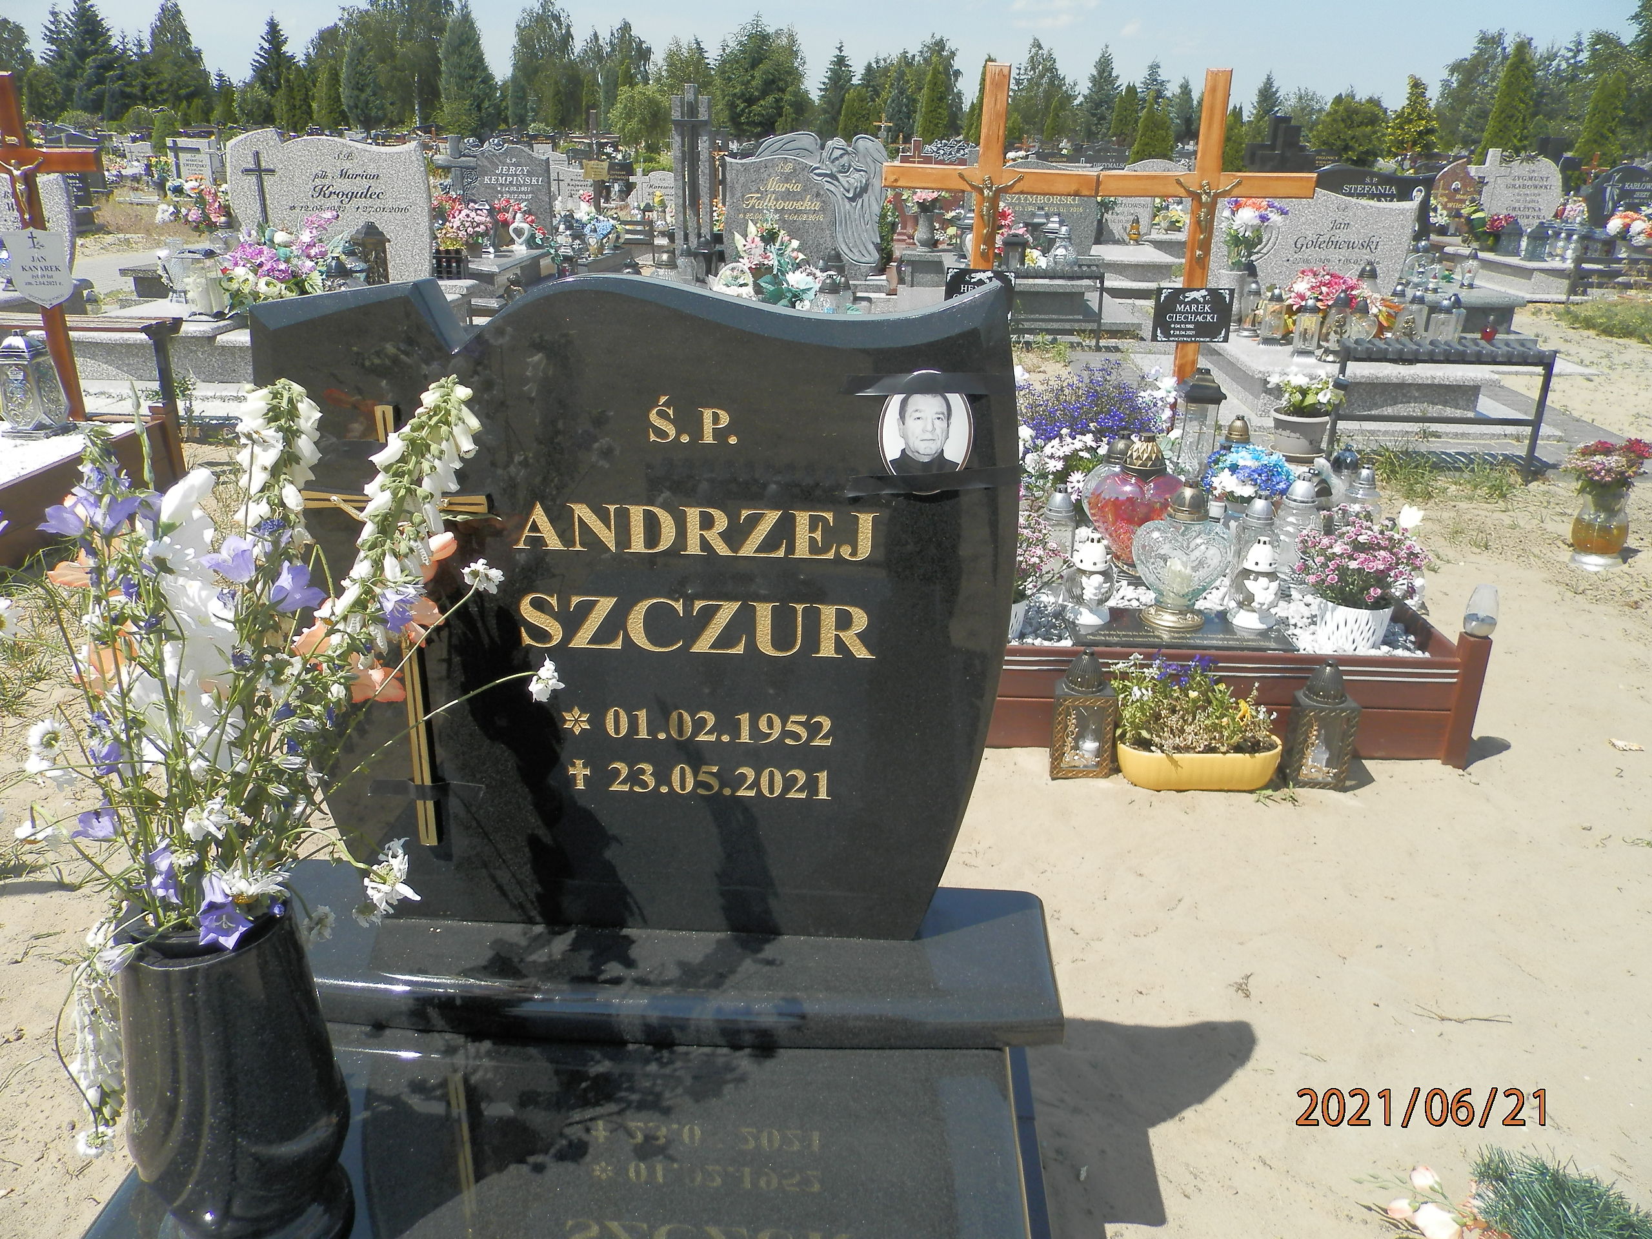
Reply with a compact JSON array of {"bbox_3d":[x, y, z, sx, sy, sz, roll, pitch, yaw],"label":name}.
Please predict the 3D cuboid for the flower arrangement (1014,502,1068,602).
[{"bbox_3d":[0.418,-0.156,2.730,0.270,0.241,0.261,2,23,3],"label":"flower arrangement"}]

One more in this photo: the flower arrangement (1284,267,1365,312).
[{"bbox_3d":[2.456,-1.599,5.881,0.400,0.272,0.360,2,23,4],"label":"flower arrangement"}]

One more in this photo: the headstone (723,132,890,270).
[{"bbox_3d":[-0.109,-2.326,6.724,0.938,0.778,0.130,2,23,4],"label":"headstone"}]

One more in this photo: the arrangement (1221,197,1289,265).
[{"bbox_3d":[2.155,-1.949,5.992,0.337,0.327,0.320,2,23,4],"label":"arrangement"}]

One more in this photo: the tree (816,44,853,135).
[{"bbox_3d":[0.267,-18.020,42.335,1.258,4.383,1.258,2,22,2],"label":"tree"}]

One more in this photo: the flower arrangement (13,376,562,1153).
[{"bbox_3d":[-0.387,0.103,0.888,0.370,0.530,0.330,2,21,2],"label":"flower arrangement"}]

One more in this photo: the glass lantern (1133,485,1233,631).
[{"bbox_3d":[0.835,-0.157,2.784,0.224,0.345,0.140,2,23,3],"label":"glass lantern"}]

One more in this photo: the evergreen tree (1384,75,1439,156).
[{"bbox_3d":[15.352,-12.856,31.407,1.384,2.663,1.384,2,23,4],"label":"evergreen tree"}]

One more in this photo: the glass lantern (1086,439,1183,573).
[{"bbox_3d":[0.772,-0.279,2.910,0.235,0.335,0.140,2,22,2],"label":"glass lantern"}]

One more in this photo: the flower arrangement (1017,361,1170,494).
[{"bbox_3d":[0.924,-0.675,4.103,0.546,0.418,0.420,2,23,4],"label":"flower arrangement"}]

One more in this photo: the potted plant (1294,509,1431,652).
[{"bbox_3d":[1.324,-0.110,2.938,0.337,0.323,0.320,2,23,4],"label":"potted plant"}]

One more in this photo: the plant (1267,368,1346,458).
[{"bbox_3d":[2.192,-0.957,5.442,0.359,0.373,0.340,2,23,4],"label":"plant"}]

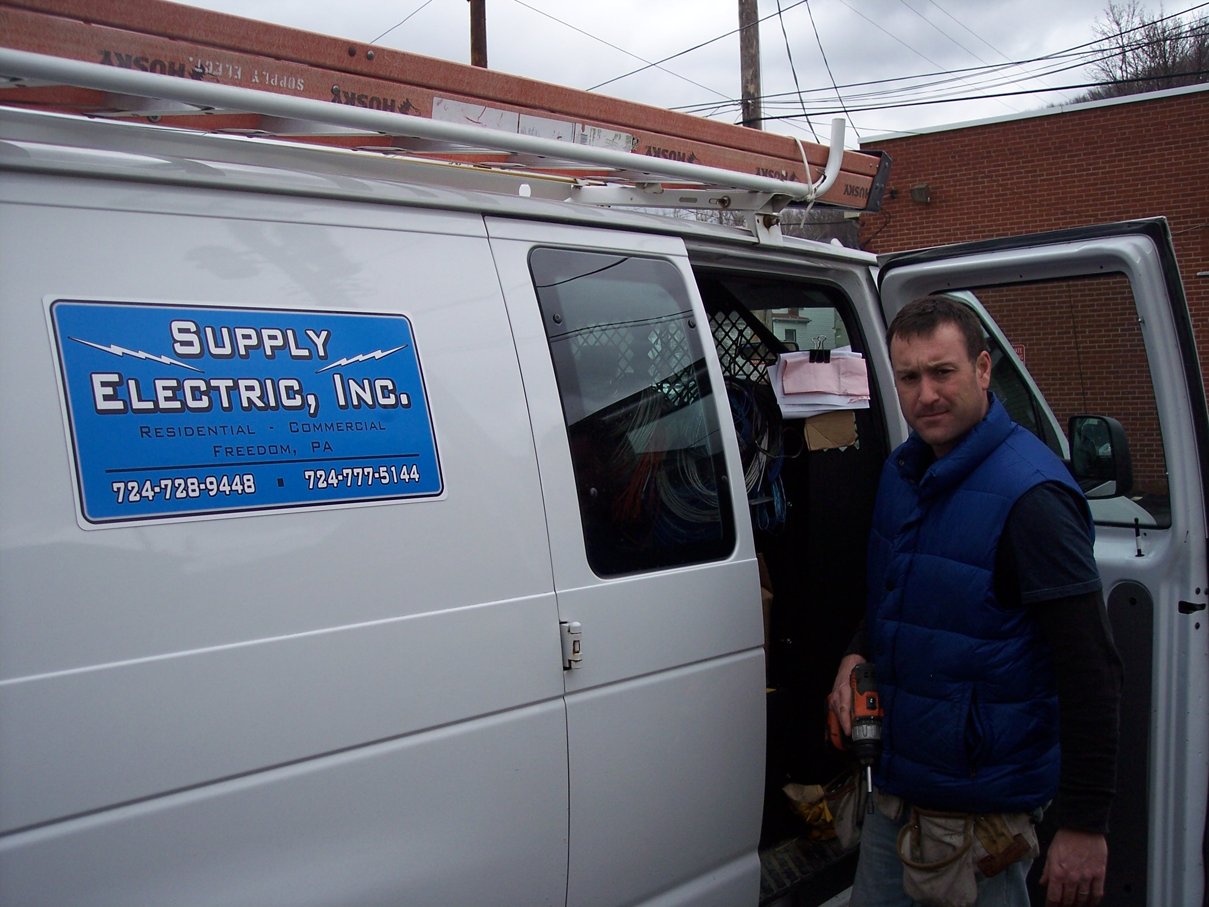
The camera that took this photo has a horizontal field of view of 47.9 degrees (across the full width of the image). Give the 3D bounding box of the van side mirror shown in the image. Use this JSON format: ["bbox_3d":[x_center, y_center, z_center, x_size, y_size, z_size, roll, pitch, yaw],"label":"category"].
[{"bbox_3d":[1.405,0.007,3.870,0.120,0.235,0.165,-4,3,-44],"label":"van side mirror"}]

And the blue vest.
[{"bbox_3d":[0.640,0.247,2.330,0.310,0.700,0.480,-2,2,-25],"label":"blue vest"}]

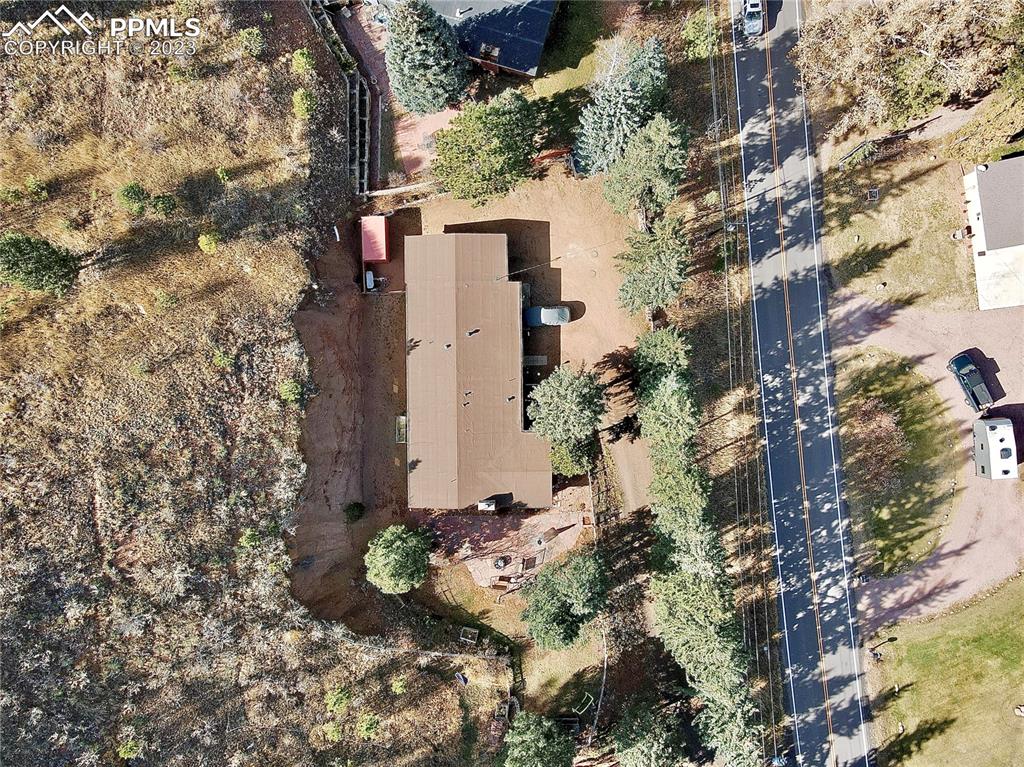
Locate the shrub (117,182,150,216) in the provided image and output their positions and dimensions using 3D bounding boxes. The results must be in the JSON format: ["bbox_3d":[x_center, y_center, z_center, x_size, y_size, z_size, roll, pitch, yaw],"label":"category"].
[{"bbox_3d":[-33.550,-16.310,62.900,2.430,2.200,2.730,0,90,0],"label":"shrub"}]

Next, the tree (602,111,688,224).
[{"bbox_3d":[12.981,-20.517,69.000,7.800,12.000,8.800,0,90,0],"label":"tree"}]

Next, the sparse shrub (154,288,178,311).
[{"bbox_3d":[-33.188,-8.069,68.162,2.220,1.680,2.030,0,90,0],"label":"sparse shrub"}]

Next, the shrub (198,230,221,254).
[{"bbox_3d":[-27.390,-12.770,64.250,1.800,1.500,2.020,0,90,0],"label":"shrub"}]

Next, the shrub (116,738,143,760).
[{"bbox_3d":[-36.990,35.394,68.622,2.420,1.760,2.050,0,90,0],"label":"shrub"}]

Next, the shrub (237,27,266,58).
[{"bbox_3d":[-25.638,-33.561,69.837,2.850,2.330,3.040,0,90,0],"label":"shrub"}]

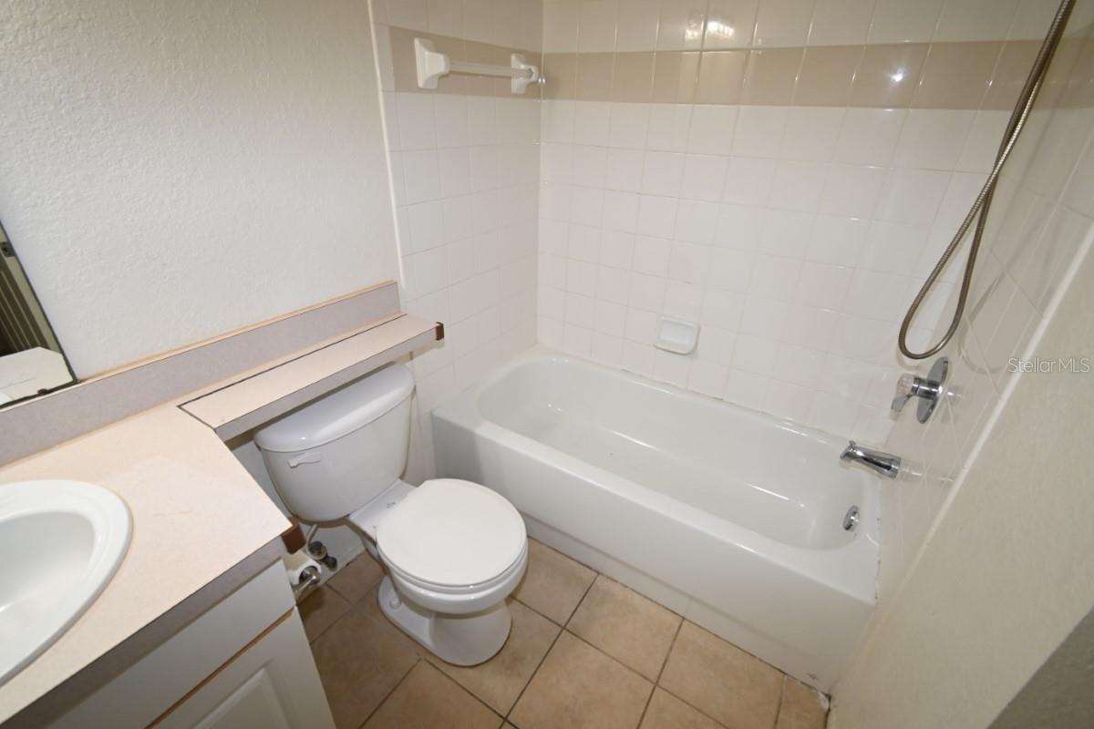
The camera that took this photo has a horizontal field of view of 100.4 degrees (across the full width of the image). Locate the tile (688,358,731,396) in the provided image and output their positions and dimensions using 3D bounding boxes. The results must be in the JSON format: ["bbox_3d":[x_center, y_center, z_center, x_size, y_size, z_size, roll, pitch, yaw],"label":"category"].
[{"bbox_3d":[0.679,0.053,1.934,0.152,0.152,0.008,18,32,27],"label":"tile"}]

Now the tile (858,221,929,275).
[{"bbox_3d":[1.090,-0.370,1.444,0.152,0.152,0.010,17,32,26],"label":"tile"}]

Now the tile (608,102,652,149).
[{"bbox_3d":[0.310,-0.890,1.709,0.152,0.152,0.009,18,32,27],"label":"tile"}]

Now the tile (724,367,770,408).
[{"bbox_3d":[0.813,0.094,1.861,0.152,0.152,0.008,18,32,27],"label":"tile"}]

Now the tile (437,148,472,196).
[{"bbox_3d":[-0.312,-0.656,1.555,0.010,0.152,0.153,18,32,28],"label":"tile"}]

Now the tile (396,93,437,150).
[{"bbox_3d":[-0.382,-0.713,1.343,0.010,0.152,0.152,17,32,26],"label":"tile"}]

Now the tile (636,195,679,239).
[{"bbox_3d":[0.432,-0.578,1.783,0.152,0.152,0.008,18,32,27],"label":"tile"}]

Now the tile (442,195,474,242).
[{"bbox_3d":[-0.317,-0.520,1.627,0.010,0.152,0.153,18,32,28],"label":"tile"}]

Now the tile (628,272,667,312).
[{"bbox_3d":[0.422,-0.304,1.926,0.152,0.152,0.010,17,32,26],"label":"tile"}]

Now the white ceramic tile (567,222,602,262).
[{"bbox_3d":[0.167,-0.528,2.005,0.153,0.152,0.010,18,32,28],"label":"white ceramic tile"}]

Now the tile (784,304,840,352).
[{"bbox_3d":[0.946,-0.137,1.647,0.153,0.152,0.010,18,32,28],"label":"tile"}]

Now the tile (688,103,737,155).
[{"bbox_3d":[0.572,-0.806,1.572,0.152,0.152,0.009,18,32,27],"label":"tile"}]

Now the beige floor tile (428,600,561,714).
[{"bbox_3d":[-0.159,0.853,1.396,0.304,0.009,0.304,18,32,27],"label":"beige floor tile"}]

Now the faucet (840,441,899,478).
[{"bbox_3d":[0.973,0.286,1.377,0.135,0.064,0.054,18,32,27],"label":"faucet"}]

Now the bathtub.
[{"bbox_3d":[0.383,0.418,1.833,1.505,0.414,0.760,18,32,27],"label":"bathtub"}]

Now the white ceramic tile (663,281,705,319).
[{"bbox_3d":[0.554,-0.264,1.859,0.152,0.152,0.010,17,32,26],"label":"white ceramic tile"}]

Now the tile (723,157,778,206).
[{"bbox_3d":[0.708,-0.636,1.592,0.153,0.153,0.010,17,33,26],"label":"tile"}]

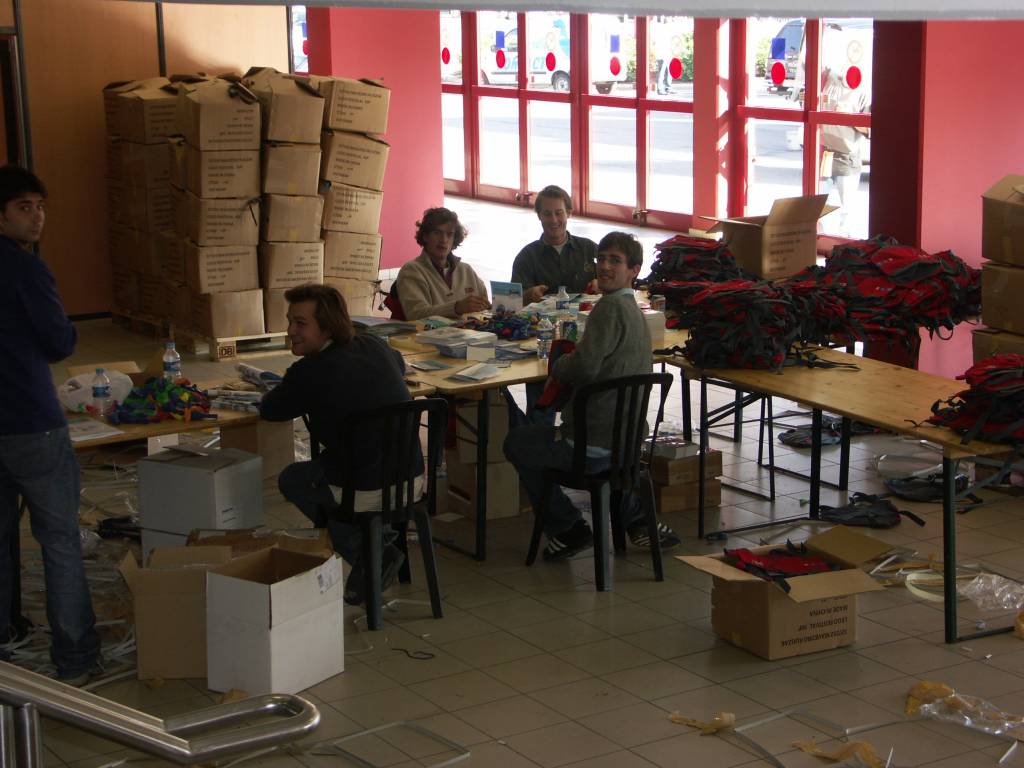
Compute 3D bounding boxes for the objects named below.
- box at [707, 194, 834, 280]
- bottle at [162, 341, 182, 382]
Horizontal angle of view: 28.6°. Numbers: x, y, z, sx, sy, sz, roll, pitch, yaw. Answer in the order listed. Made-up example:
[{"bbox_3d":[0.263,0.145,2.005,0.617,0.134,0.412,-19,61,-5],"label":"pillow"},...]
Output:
[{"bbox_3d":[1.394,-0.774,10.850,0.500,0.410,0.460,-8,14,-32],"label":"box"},{"bbox_3d":[-1.407,-0.072,8.336,0.070,0.200,0.070,-1,12,0],"label":"bottle"}]

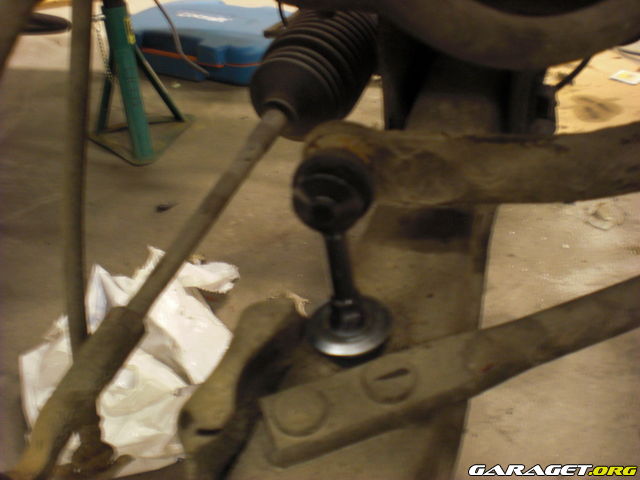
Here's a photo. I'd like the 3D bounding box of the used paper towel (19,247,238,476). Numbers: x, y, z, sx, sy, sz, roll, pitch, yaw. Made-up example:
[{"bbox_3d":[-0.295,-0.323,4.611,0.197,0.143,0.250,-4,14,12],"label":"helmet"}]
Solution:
[{"bbox_3d":[-0.208,0.105,0.788,0.260,0.095,0.310,13,38,24],"label":"used paper towel"}]

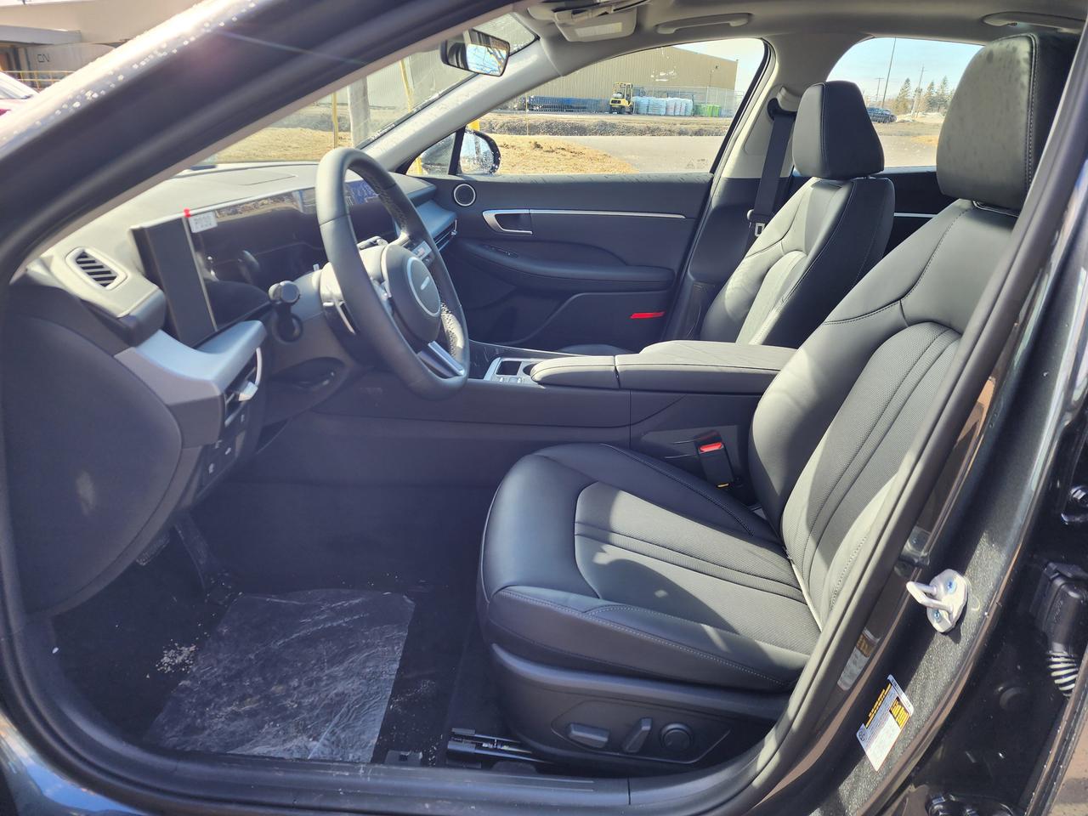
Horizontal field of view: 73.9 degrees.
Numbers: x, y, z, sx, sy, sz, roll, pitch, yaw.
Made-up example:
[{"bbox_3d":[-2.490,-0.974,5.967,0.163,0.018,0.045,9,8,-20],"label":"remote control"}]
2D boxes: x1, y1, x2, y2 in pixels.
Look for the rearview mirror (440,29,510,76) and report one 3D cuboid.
[{"bbox_3d":[-0.117,-0.601,1.232,0.045,0.066,0.235,15,27,23],"label":"rearview mirror"}]

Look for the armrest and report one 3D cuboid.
[{"bbox_3d":[0.257,-0.088,1.415,0.540,0.070,0.185,2,23,4],"label":"armrest"}]

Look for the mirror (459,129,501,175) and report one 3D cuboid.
[{"bbox_3d":[-0.236,-0.778,2.204,0.120,0.155,0.210,9,25,21],"label":"mirror"}]

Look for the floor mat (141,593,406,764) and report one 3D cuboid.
[{"bbox_3d":[-0.436,0.454,1.268,0.360,0.015,0.410,0,23,1],"label":"floor mat"}]

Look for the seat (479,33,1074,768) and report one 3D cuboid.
[{"bbox_3d":[0.284,-0.013,1.046,0.770,0.925,0.540,2,23,4],"label":"seat"}]

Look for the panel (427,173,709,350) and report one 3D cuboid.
[{"bbox_3d":[0.030,-0.386,2.115,0.880,0.570,0.130,2,23,4],"label":"panel"}]

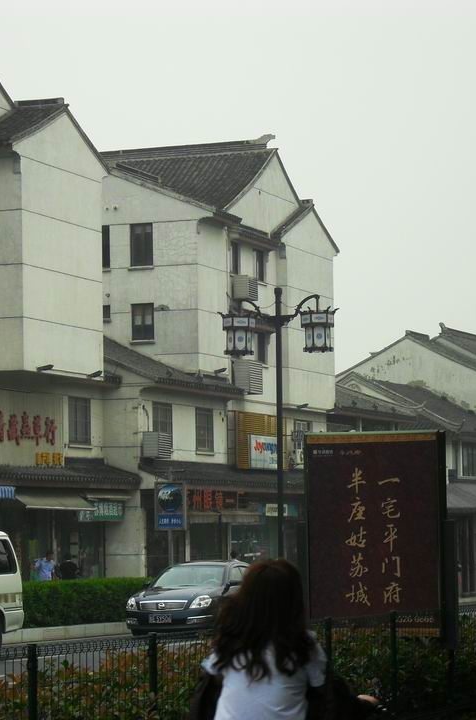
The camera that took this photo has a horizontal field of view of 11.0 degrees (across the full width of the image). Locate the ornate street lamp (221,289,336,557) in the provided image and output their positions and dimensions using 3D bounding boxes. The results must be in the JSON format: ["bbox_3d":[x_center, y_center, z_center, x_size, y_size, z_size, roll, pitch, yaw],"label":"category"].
[{"bbox_3d":[1.145,2.316,65.689,3.050,8.480,0.950,-2,-4,20],"label":"ornate street lamp"}]

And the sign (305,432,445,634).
[{"bbox_3d":[1.207,1.548,21.528,1.200,1.800,0.200,-2,-4,20],"label":"sign"}]

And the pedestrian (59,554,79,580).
[{"bbox_3d":[-4.211,5.647,61.440,0.500,1.640,0.360,0,-4,-11],"label":"pedestrian"}]

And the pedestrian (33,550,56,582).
[{"bbox_3d":[-4.770,5.573,60.939,0.520,1.660,0.360,-1,-4,-3],"label":"pedestrian"}]

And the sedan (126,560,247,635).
[{"bbox_3d":[-0.705,4.770,49.300,1.770,1.480,4.800,-2,-4,19],"label":"sedan"}]

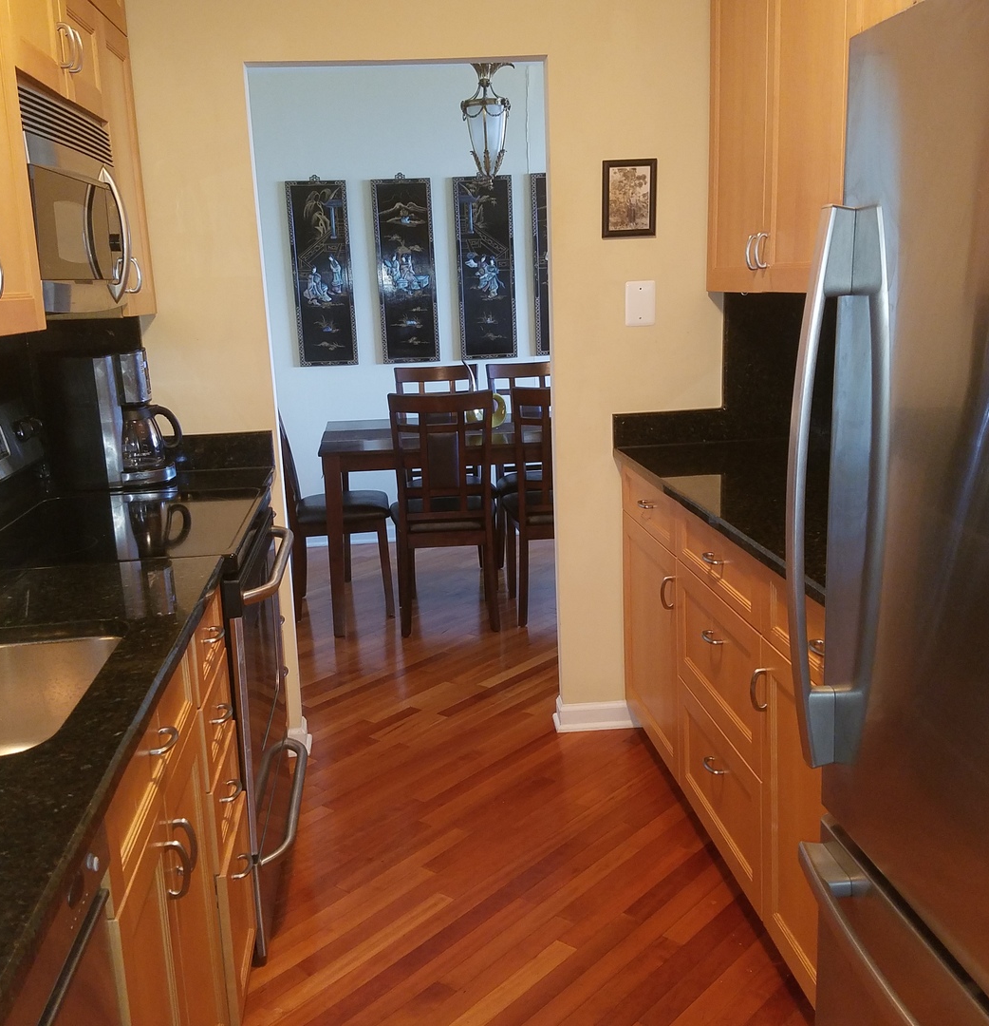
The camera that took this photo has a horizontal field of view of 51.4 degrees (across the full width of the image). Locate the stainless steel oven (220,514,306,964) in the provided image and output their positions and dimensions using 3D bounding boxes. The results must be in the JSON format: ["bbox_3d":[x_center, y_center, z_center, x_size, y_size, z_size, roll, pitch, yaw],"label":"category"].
[{"bbox_3d":[-0.849,0.473,2.542,0.687,0.923,0.747,-3,13,-6],"label":"stainless steel oven"}]

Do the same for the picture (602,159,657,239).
[{"bbox_3d":[0.402,-0.923,3.019,0.165,0.223,0.018,-3,13,-6],"label":"picture"}]

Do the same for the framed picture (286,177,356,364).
[{"bbox_3d":[-0.898,-1.252,5.390,0.305,0.950,0.022,-4,13,-6],"label":"framed picture"}]

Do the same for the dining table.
[{"bbox_3d":[0.003,0.004,4.669,1.490,0.782,0.880,-3,13,-6],"label":"dining table"}]

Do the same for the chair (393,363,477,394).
[{"bbox_3d":[-0.240,-0.164,4.904,0.450,0.995,0.500,-4,13,-6],"label":"chair"}]

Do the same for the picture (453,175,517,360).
[{"bbox_3d":[-0.037,-1.307,5.501,0.310,0.958,0.020,-3,13,-6],"label":"picture"}]

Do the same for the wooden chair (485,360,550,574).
[{"bbox_3d":[0.205,-0.193,4.952,0.450,0.995,0.500,-4,13,-6],"label":"wooden chair"}]

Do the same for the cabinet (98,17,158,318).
[{"bbox_3d":[-1.131,-0.885,2.690,0.343,0.734,0.318,-3,13,-6],"label":"cabinet"}]

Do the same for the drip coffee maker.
[{"bbox_3d":[-1.052,-0.271,2.905,0.338,0.373,0.172,-3,13,-6],"label":"drip coffee maker"}]

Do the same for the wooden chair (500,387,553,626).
[{"bbox_3d":[0.263,-0.062,4.359,0.450,0.995,0.500,-4,13,-6],"label":"wooden chair"}]

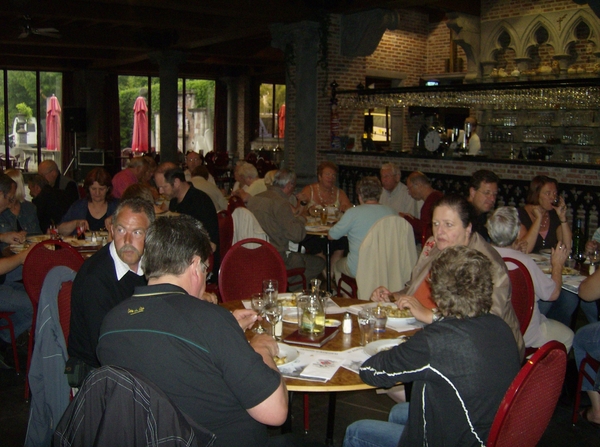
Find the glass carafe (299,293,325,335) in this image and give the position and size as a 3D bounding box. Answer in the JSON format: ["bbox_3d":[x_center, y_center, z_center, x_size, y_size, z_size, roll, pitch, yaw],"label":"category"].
[{"bbox_3d":[0.054,0.331,2.421,0.088,0.195,0.088,1,7,0],"label":"glass carafe"}]

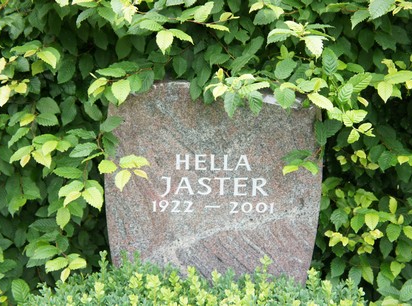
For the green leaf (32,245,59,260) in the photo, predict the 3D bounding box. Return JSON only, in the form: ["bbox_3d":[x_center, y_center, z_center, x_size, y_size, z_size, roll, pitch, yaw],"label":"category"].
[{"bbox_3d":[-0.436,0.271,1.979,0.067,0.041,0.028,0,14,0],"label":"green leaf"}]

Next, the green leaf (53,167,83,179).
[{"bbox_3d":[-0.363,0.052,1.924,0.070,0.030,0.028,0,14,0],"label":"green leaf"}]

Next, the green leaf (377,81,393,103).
[{"bbox_3d":[0.490,-0.169,2.000,0.041,0.061,0.016,-2,-17,-1],"label":"green leaf"}]

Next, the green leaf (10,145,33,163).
[{"bbox_3d":[-0.485,0.001,1.911,0.055,0.045,0.028,0,14,0],"label":"green leaf"}]

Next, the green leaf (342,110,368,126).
[{"bbox_3d":[0.403,-0.093,1.960,0.070,0.044,0.022,2,-31,11],"label":"green leaf"}]

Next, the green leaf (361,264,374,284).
[{"bbox_3d":[0.462,0.347,2.080,0.038,0.065,0.015,-34,-12,11],"label":"green leaf"}]

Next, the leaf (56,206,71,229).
[{"bbox_3d":[-0.369,0.168,1.880,0.035,0.057,0.014,5,-17,9],"label":"leaf"}]

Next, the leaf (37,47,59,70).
[{"bbox_3d":[-0.433,-0.262,2.000,0.072,0.024,0.045,40,58,17],"label":"leaf"}]

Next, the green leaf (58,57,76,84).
[{"bbox_3d":[-0.335,-0.200,1.760,0.039,0.069,0.015,15,-10,3],"label":"green leaf"}]

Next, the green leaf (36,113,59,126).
[{"bbox_3d":[-0.372,-0.079,1.710,0.052,0.038,0.017,5,-25,-3],"label":"green leaf"}]

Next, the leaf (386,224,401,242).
[{"bbox_3d":[0.497,0.215,1.940,0.036,0.049,0.014,-3,-20,9],"label":"leaf"}]

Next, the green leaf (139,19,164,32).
[{"bbox_3d":[-0.142,-0.333,1.900,0.070,0.016,0.042,17,31,-17],"label":"green leaf"}]

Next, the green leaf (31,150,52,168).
[{"bbox_3d":[-0.382,0.015,1.700,0.040,0.018,0.060,-40,74,-20],"label":"green leaf"}]

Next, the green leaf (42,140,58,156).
[{"bbox_3d":[-0.360,-0.010,1.690,0.049,0.016,0.029,-39,74,-20],"label":"green leaf"}]

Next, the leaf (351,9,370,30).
[{"bbox_3d":[0.353,-0.303,1.660,0.033,0.058,0.018,40,-12,17],"label":"leaf"}]

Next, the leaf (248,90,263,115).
[{"bbox_3d":[0.126,-0.128,1.848,0.034,0.058,0.028,0,14,0],"label":"leaf"}]

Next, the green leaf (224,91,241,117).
[{"bbox_3d":[0.059,-0.110,1.610,0.034,0.060,0.016,3,-8,0],"label":"green leaf"}]

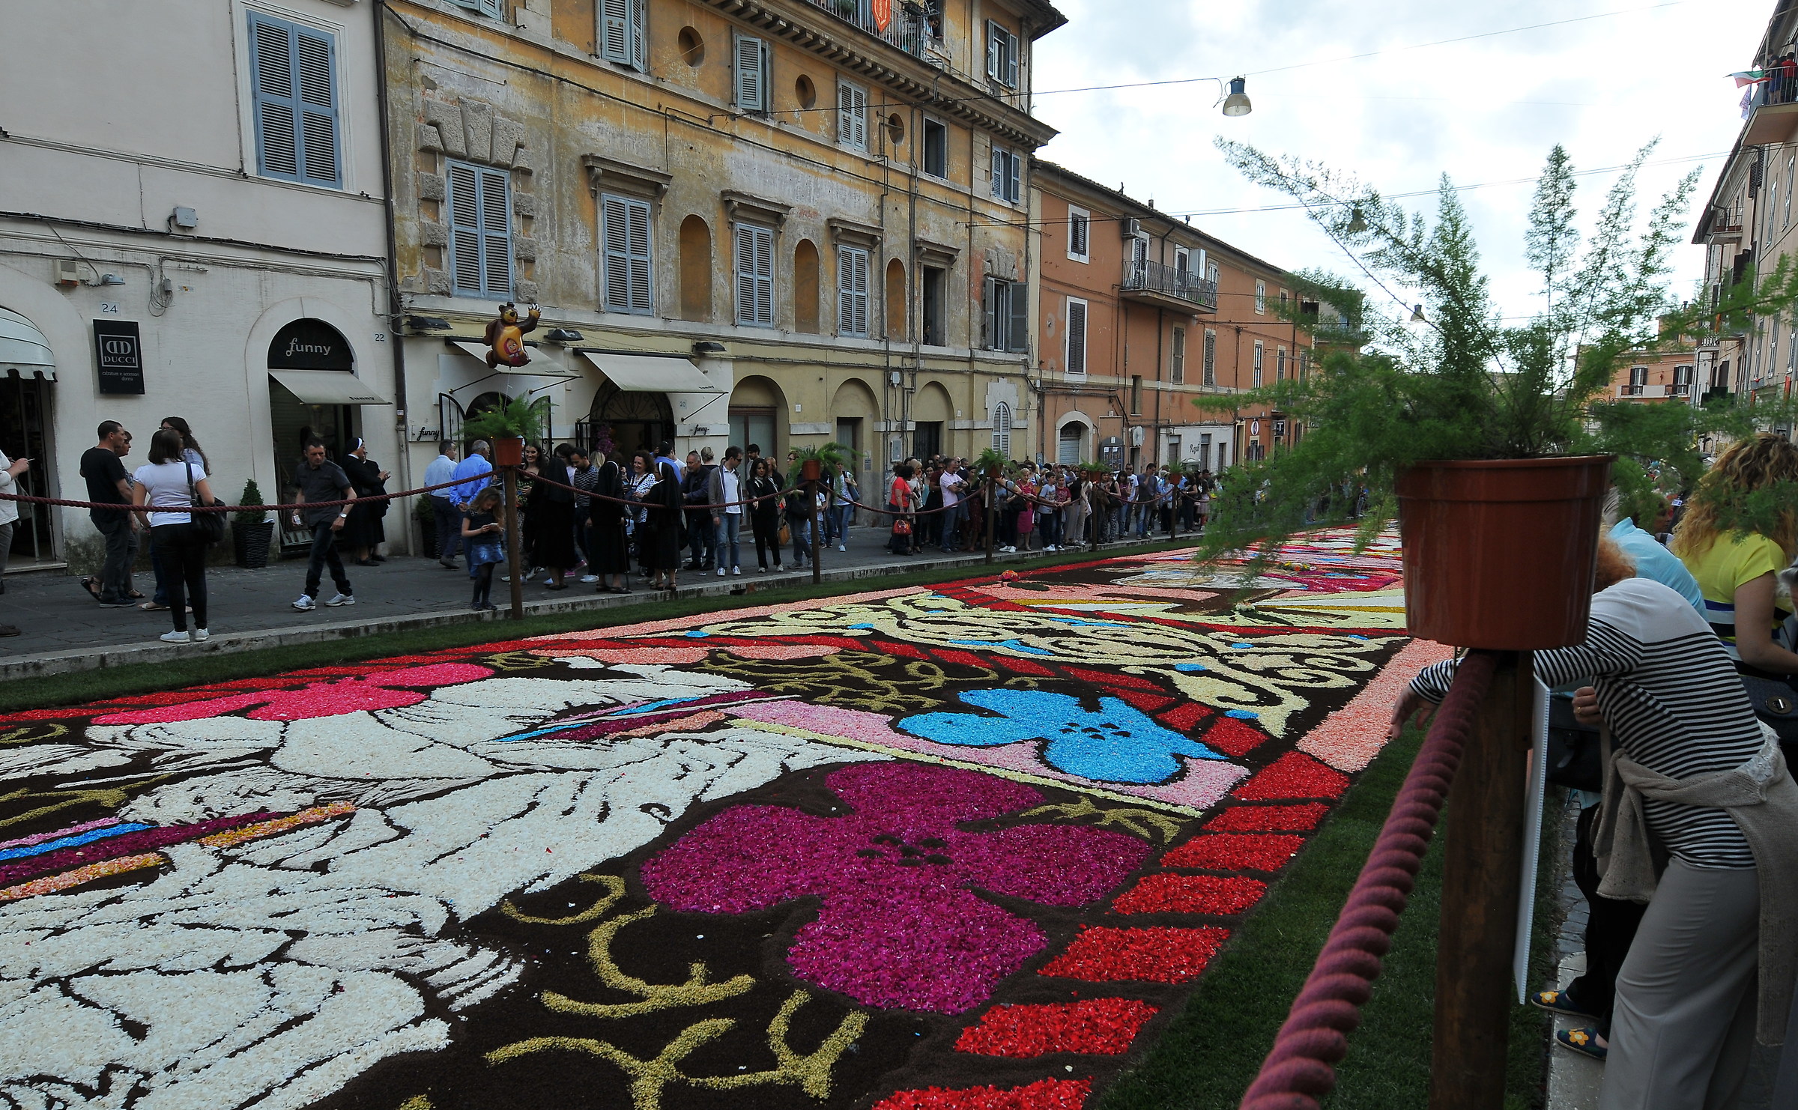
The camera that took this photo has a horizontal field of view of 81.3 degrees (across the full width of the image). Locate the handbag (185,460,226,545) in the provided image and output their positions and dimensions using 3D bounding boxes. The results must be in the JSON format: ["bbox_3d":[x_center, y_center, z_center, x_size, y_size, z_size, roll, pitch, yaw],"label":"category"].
[{"bbox_3d":[-5.334,-0.405,8.060,0.190,0.630,0.330,5,8,36],"label":"handbag"}]

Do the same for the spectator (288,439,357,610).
[{"bbox_3d":[-5.510,-0.302,10.009,0.550,1.630,0.420,1,7,9],"label":"spectator"}]

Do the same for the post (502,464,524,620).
[{"bbox_3d":[-3.867,-0.113,10.533,0.105,1.548,0.105,0,7,0],"label":"post"}]

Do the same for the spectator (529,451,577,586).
[{"bbox_3d":[-4.076,-0.422,12.331,0.530,1.620,0.380,-3,7,-27],"label":"spectator"}]

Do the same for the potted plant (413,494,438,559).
[{"bbox_3d":[-6.618,-0.473,14.999,0.480,1.000,0.480,0,7,0],"label":"potted plant"}]

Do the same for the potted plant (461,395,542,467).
[{"bbox_3d":[-3.938,-1.229,10.413,0.800,0.700,0.750,0,7,0],"label":"potted plant"}]

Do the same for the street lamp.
[{"bbox_3d":[4.876,-6.622,15.100,0.420,0.490,0.420,0,7,0],"label":"street lamp"}]

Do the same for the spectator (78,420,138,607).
[{"bbox_3d":[-7.207,-0.372,9.572,0.490,1.690,0.340,4,8,30],"label":"spectator"}]

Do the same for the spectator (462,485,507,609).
[{"bbox_3d":[-4.153,-0.070,10.498,0.310,1.220,0.370,5,9,38],"label":"spectator"}]

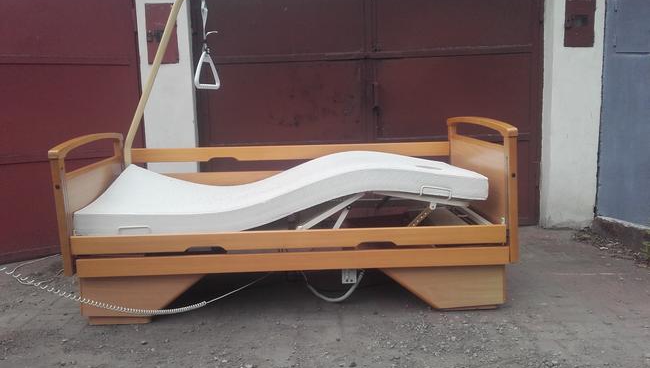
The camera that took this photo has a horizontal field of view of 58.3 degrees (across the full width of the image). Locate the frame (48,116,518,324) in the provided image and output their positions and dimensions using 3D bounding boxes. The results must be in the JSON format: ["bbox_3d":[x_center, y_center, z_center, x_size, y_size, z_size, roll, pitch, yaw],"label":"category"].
[{"bbox_3d":[-0.178,0.125,3.214,2.150,0.880,1.020,-3,9,-3],"label":"frame"}]

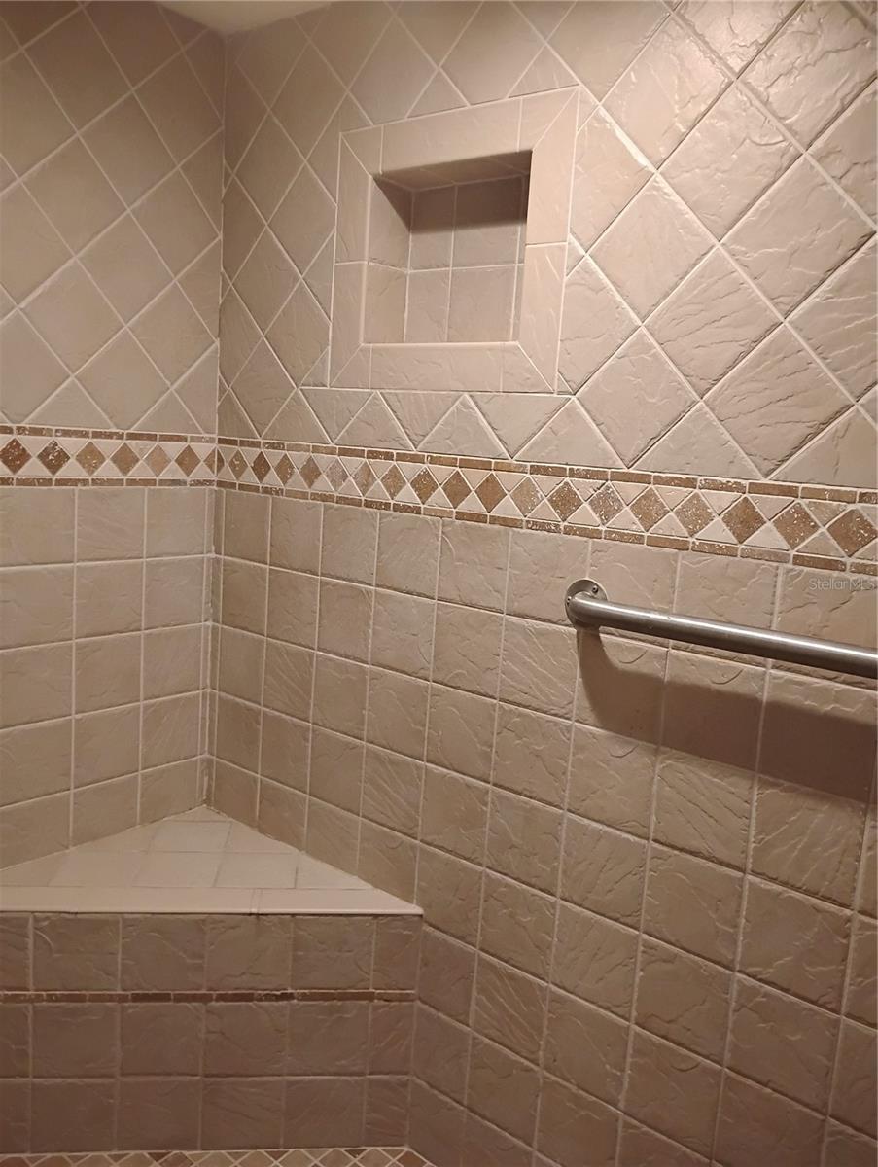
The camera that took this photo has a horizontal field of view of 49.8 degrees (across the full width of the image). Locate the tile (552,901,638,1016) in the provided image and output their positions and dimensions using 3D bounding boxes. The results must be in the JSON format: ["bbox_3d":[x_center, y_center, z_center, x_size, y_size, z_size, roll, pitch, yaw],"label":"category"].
[{"bbox_3d":[0.260,0.631,1.582,0.150,0.150,0.010,11,11,39],"label":"tile"}]

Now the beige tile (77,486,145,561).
[{"bbox_3d":[-0.674,-0.120,1.939,0.010,0.150,0.150,10,10,39],"label":"beige tile"}]

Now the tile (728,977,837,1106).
[{"bbox_3d":[0.501,0.676,1.386,0.150,0.150,0.010,11,11,39],"label":"tile"}]

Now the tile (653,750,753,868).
[{"bbox_3d":[0.402,0.343,1.439,0.150,0.150,0.010,11,11,39],"label":"tile"}]

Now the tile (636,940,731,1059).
[{"bbox_3d":[0.385,0.652,1.488,0.150,0.150,0.010,10,10,39],"label":"tile"}]

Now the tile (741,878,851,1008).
[{"bbox_3d":[0.514,0.520,1.369,0.150,0.150,0.010,10,10,39],"label":"tile"}]

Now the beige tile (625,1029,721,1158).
[{"bbox_3d":[0.374,0.809,1.510,0.150,0.150,0.010,10,10,39],"label":"beige tile"}]

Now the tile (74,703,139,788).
[{"bbox_3d":[-0.700,0.339,1.987,0.012,0.151,0.151,11,11,39],"label":"tile"}]

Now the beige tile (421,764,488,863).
[{"bbox_3d":[0.032,0.427,1.744,0.151,0.151,0.012,10,11,39],"label":"beige tile"}]

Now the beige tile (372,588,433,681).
[{"bbox_3d":[-0.067,0.098,1.813,0.150,0.150,0.010,10,10,39],"label":"beige tile"}]

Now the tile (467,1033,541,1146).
[{"bbox_3d":[0.121,0.912,1.713,0.151,0.151,0.012,10,11,39],"label":"tile"}]

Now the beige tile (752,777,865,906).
[{"bbox_3d":[0.523,0.365,1.341,0.150,0.150,0.010,11,11,39],"label":"beige tile"}]

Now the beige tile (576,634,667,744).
[{"bbox_3d":[0.292,0.163,1.505,0.151,0.151,0.012,10,11,39],"label":"beige tile"}]

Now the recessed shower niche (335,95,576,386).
[{"bbox_3d":[0.035,-0.593,1.732,0.536,0.479,0.115,10,10,39],"label":"recessed shower niche"}]

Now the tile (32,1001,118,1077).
[{"bbox_3d":[-0.675,0.847,1.757,0.151,0.151,0.012,3,8,-7],"label":"tile"}]

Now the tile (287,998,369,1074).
[{"bbox_3d":[-0.212,0.870,1.812,0.151,0.151,0.012,3,8,-7],"label":"tile"}]

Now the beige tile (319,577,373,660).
[{"bbox_3d":[-0.185,0.075,1.894,0.151,0.151,0.012,10,11,39],"label":"beige tile"}]

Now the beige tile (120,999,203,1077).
[{"bbox_3d":[-0.530,0.873,1.808,0.150,0.150,0.010,3,8,-7],"label":"beige tile"}]

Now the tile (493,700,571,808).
[{"bbox_3d":[0.163,0.297,1.640,0.150,0.150,0.010,10,10,39],"label":"tile"}]

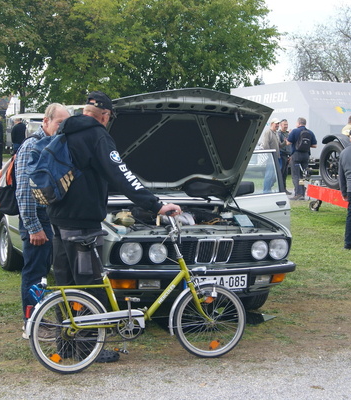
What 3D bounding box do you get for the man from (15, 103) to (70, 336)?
[{"bbox_3d":[-0.985,0.144,5.550,0.450,1.740,0.520,0,6,-9],"label":"man"}]

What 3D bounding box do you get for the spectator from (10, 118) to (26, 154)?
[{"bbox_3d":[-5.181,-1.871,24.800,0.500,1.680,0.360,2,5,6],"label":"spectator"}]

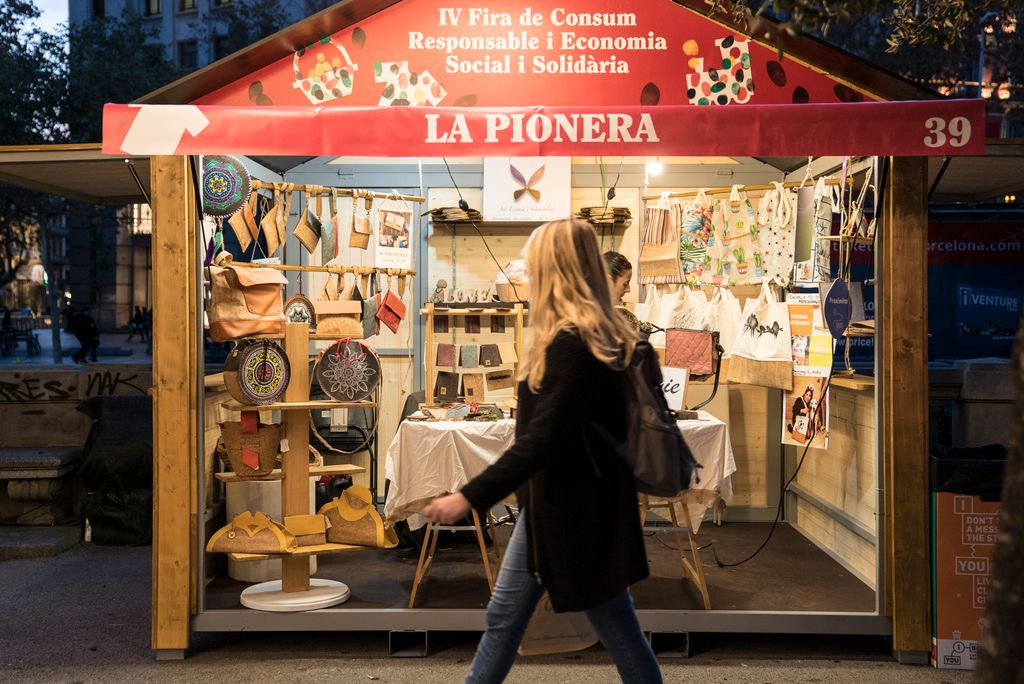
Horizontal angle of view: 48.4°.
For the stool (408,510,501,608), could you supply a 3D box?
[{"bbox_3d":[-0.215,0.700,4.830,0.370,0.710,0.660,0,0,2],"label":"stool"}]

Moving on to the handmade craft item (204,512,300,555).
[{"bbox_3d":[-1.066,0.772,4.640,0.345,0.170,0.120,0,0,0],"label":"handmade craft item"}]

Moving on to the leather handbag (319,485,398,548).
[{"bbox_3d":[-0.645,0.736,4.820,0.335,0.255,0.130,0,0,28],"label":"leather handbag"}]

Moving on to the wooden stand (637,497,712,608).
[{"bbox_3d":[0.610,0.700,4.810,0.370,0.710,0.660,0,0,2],"label":"wooden stand"}]

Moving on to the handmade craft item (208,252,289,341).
[{"bbox_3d":[-1.065,-0.175,4.600,0.310,0.340,0.140,0,0,-24],"label":"handmade craft item"}]

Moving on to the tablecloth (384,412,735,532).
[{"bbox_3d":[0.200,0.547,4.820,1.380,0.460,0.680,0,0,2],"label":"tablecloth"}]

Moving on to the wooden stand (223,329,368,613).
[{"bbox_3d":[-0.890,0.490,4.690,0.630,1.135,0.430,0,0,-25],"label":"wooden stand"}]

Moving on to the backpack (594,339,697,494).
[{"bbox_3d":[0.438,0.226,3.380,0.190,0.430,0.270,-6,0,16],"label":"backpack"}]

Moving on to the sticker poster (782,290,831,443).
[{"bbox_3d":[1.495,0.143,5.810,0.020,0.780,0.350,0,0,-30],"label":"sticker poster"}]

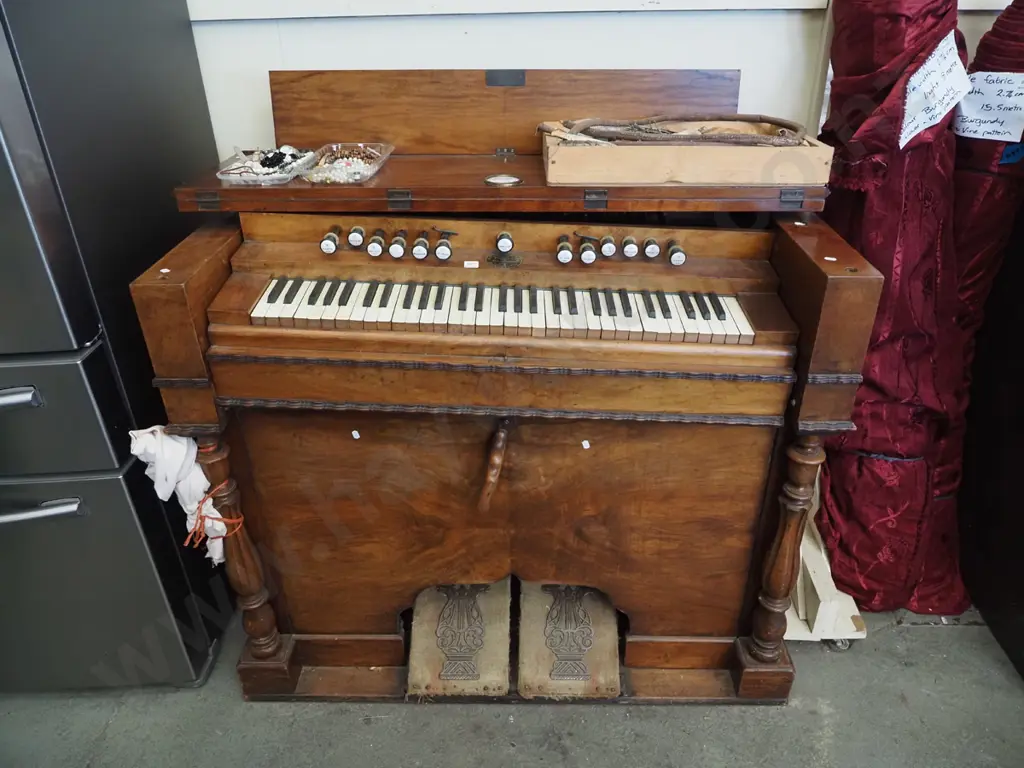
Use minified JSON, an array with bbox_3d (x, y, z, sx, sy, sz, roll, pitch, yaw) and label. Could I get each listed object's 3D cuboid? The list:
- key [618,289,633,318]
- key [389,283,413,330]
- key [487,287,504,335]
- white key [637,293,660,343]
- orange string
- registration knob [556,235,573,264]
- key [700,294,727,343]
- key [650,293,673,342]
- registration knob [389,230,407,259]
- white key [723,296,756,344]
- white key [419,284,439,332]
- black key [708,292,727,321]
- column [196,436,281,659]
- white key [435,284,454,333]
[{"bbox_3d":[0.201,-0.147,1.261,0.011,0.012,0.088,2,37,-1],"label":"key"},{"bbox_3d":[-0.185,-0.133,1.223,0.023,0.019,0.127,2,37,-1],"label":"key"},{"bbox_3d":[-0.025,-0.128,1.248,0.022,0.020,0.132,2,36,-1],"label":"key"},{"bbox_3d":[0.233,-0.119,1.250,0.022,0.020,0.132,2,36,-1],"label":"white key"},{"bbox_3d":[-0.564,0.240,1.334,0.120,0.145,0.080,0,29,2],"label":"orange string"},{"bbox_3d":[0.096,-0.248,1.294,0.031,0.031,0.074,2,36,-1],"label":"registration knob"},{"bbox_3d":[0.352,-0.117,1.258,0.023,0.020,0.132,2,37,-1],"label":"key"},{"bbox_3d":[0.257,-0.118,1.250,0.022,0.020,0.132,2,36,-1],"label":"key"},{"bbox_3d":[-0.196,-0.250,1.247,0.029,0.029,0.072,2,37,-1],"label":"registration knob"},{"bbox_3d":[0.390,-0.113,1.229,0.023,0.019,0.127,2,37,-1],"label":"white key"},{"bbox_3d":[-0.142,-0.132,1.246,0.022,0.020,0.132,2,36,-1],"label":"white key"},{"bbox_3d":[0.366,-0.140,1.260,0.012,0.011,0.088,2,36,-1],"label":"black key"},{"bbox_3d":[-0.547,0.326,1.414,0.073,0.588,0.073,0,29,1],"label":"column"},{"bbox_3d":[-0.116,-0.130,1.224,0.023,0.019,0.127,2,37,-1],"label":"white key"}]

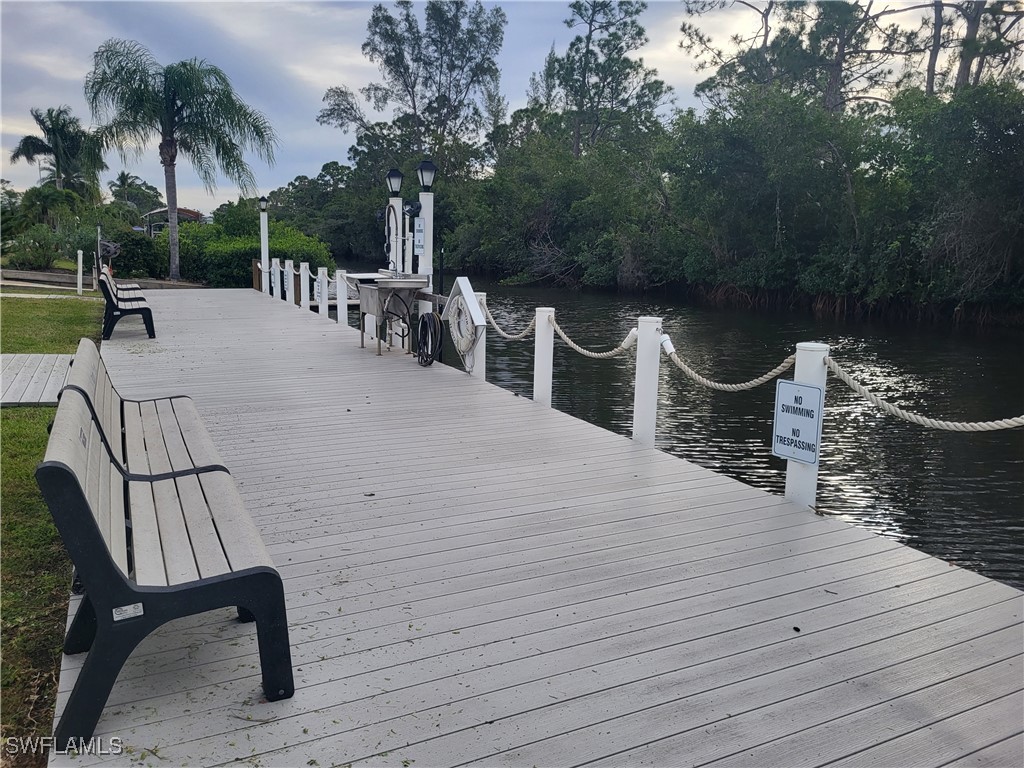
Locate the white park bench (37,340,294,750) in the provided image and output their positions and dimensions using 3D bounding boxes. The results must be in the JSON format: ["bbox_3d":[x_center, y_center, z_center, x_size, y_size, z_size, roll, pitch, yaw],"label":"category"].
[{"bbox_3d":[-1.652,0.363,3.538,0.677,0.851,2.914,-4,11,-27],"label":"white park bench"}]

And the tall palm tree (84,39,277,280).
[{"bbox_3d":[-9.618,-6.311,22.129,5.438,6.615,5.438,-4,11,-27],"label":"tall palm tree"}]

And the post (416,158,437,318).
[{"bbox_3d":[-1.073,-1.530,9.549,0.250,2.410,0.250,-5,12,-26],"label":"post"}]

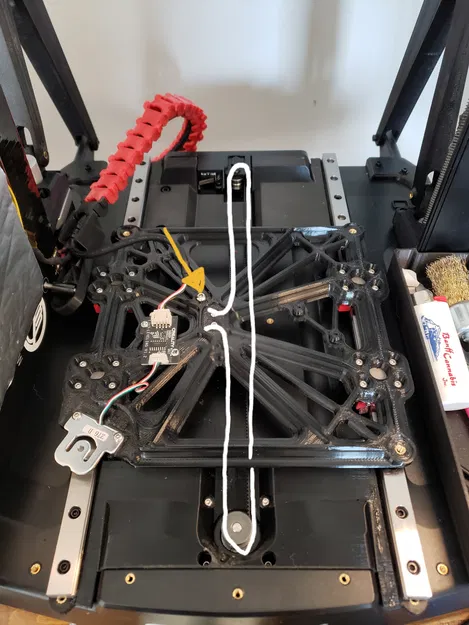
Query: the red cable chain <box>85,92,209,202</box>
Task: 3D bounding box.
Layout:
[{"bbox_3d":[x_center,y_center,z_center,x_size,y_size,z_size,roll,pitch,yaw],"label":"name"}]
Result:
[{"bbox_3d":[-0.074,-0.135,0.410,0.040,0.076,0.132,29,59,21],"label":"red cable chain"}]

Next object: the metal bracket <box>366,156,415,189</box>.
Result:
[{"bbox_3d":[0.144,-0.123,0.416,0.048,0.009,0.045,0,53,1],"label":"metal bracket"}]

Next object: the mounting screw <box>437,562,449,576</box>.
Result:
[{"bbox_3d":[0.104,0.128,0.234,0.006,0.004,0.006,0,53,1],"label":"mounting screw"}]

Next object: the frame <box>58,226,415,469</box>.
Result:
[{"bbox_3d":[0.002,0.009,0.308,0.206,0.017,0.189,0,53,1],"label":"frame"}]

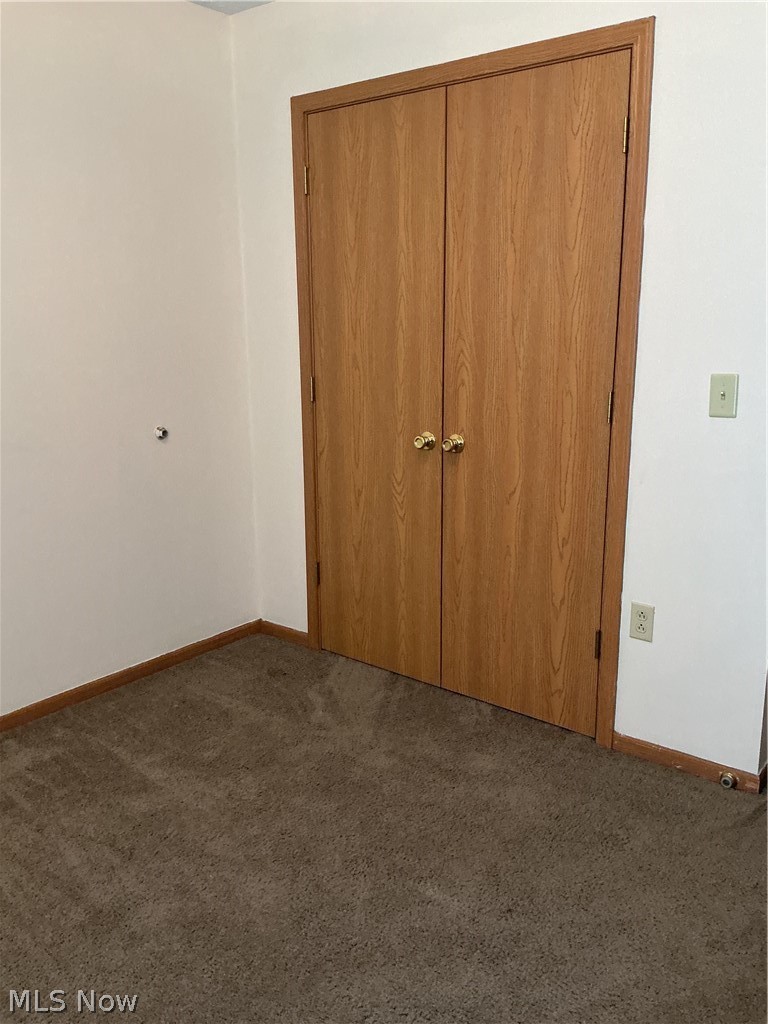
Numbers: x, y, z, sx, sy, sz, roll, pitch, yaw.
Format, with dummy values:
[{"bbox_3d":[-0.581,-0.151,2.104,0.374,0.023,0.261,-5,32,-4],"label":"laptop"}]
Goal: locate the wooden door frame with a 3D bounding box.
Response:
[{"bbox_3d":[0.209,-0.369,2.906,1.344,2.096,0.060,10,17,38],"label":"wooden door frame"}]

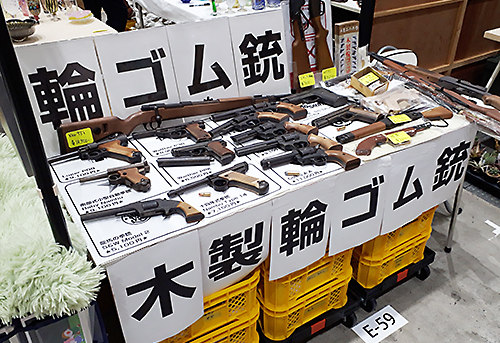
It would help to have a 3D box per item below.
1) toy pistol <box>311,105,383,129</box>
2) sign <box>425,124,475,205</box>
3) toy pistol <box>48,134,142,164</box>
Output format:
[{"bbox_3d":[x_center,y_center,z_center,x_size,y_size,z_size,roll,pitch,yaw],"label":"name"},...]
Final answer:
[{"bbox_3d":[0.353,-0.180,1.373,0.240,0.032,0.152,-26,38,-34],"label":"toy pistol"},{"bbox_3d":[0.692,-0.004,1.383,0.205,0.290,0.008,-18,34,-27],"label":"sign"},{"bbox_3d":[-0.472,-0.038,1.178,0.251,0.036,0.165,-20,35,-27],"label":"toy pistol"}]

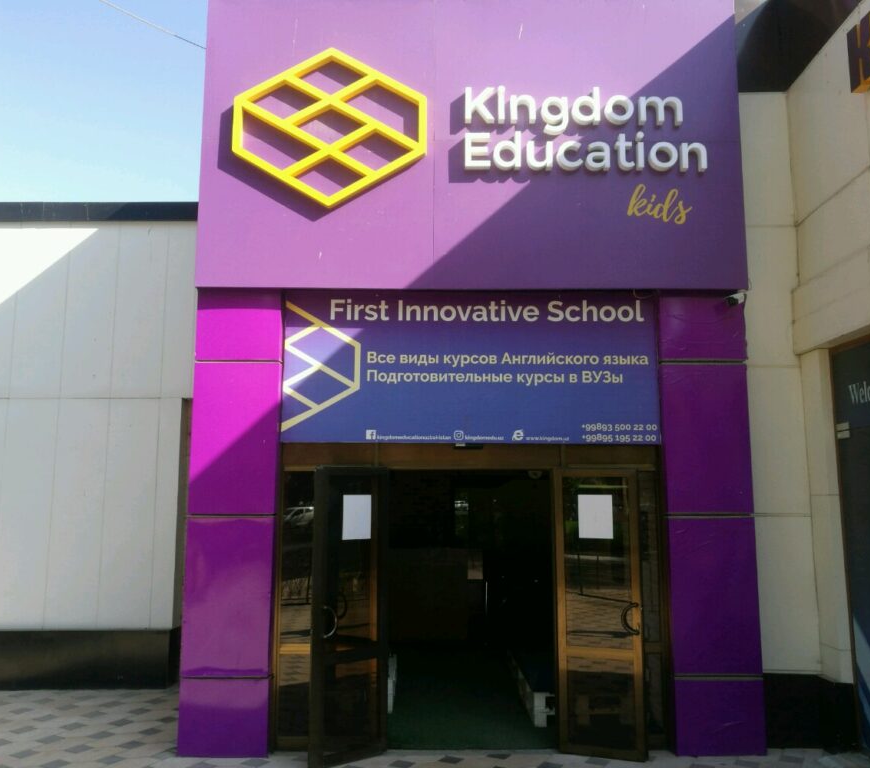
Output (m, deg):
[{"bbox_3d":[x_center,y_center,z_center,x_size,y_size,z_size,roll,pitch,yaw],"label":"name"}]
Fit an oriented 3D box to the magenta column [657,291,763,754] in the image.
[{"bbox_3d":[2.020,0.982,6.062,0.643,3.366,0.420,0,-8,0],"label":"magenta column"}]

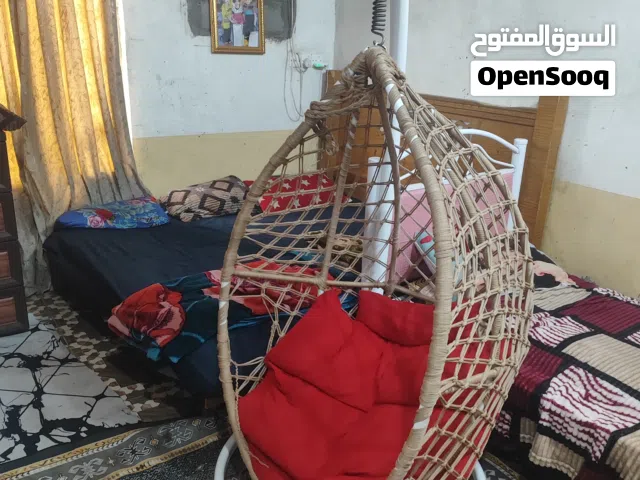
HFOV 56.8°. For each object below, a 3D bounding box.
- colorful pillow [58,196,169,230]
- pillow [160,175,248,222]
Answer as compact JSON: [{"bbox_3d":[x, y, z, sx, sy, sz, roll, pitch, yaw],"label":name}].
[{"bbox_3d":[-1.264,-0.173,3.646,0.620,0.130,0.380,-5,20,-19],"label":"colorful pillow"},{"bbox_3d":[-0.767,-0.284,3.944,0.520,0.180,0.360,-12,31,-36],"label":"pillow"}]

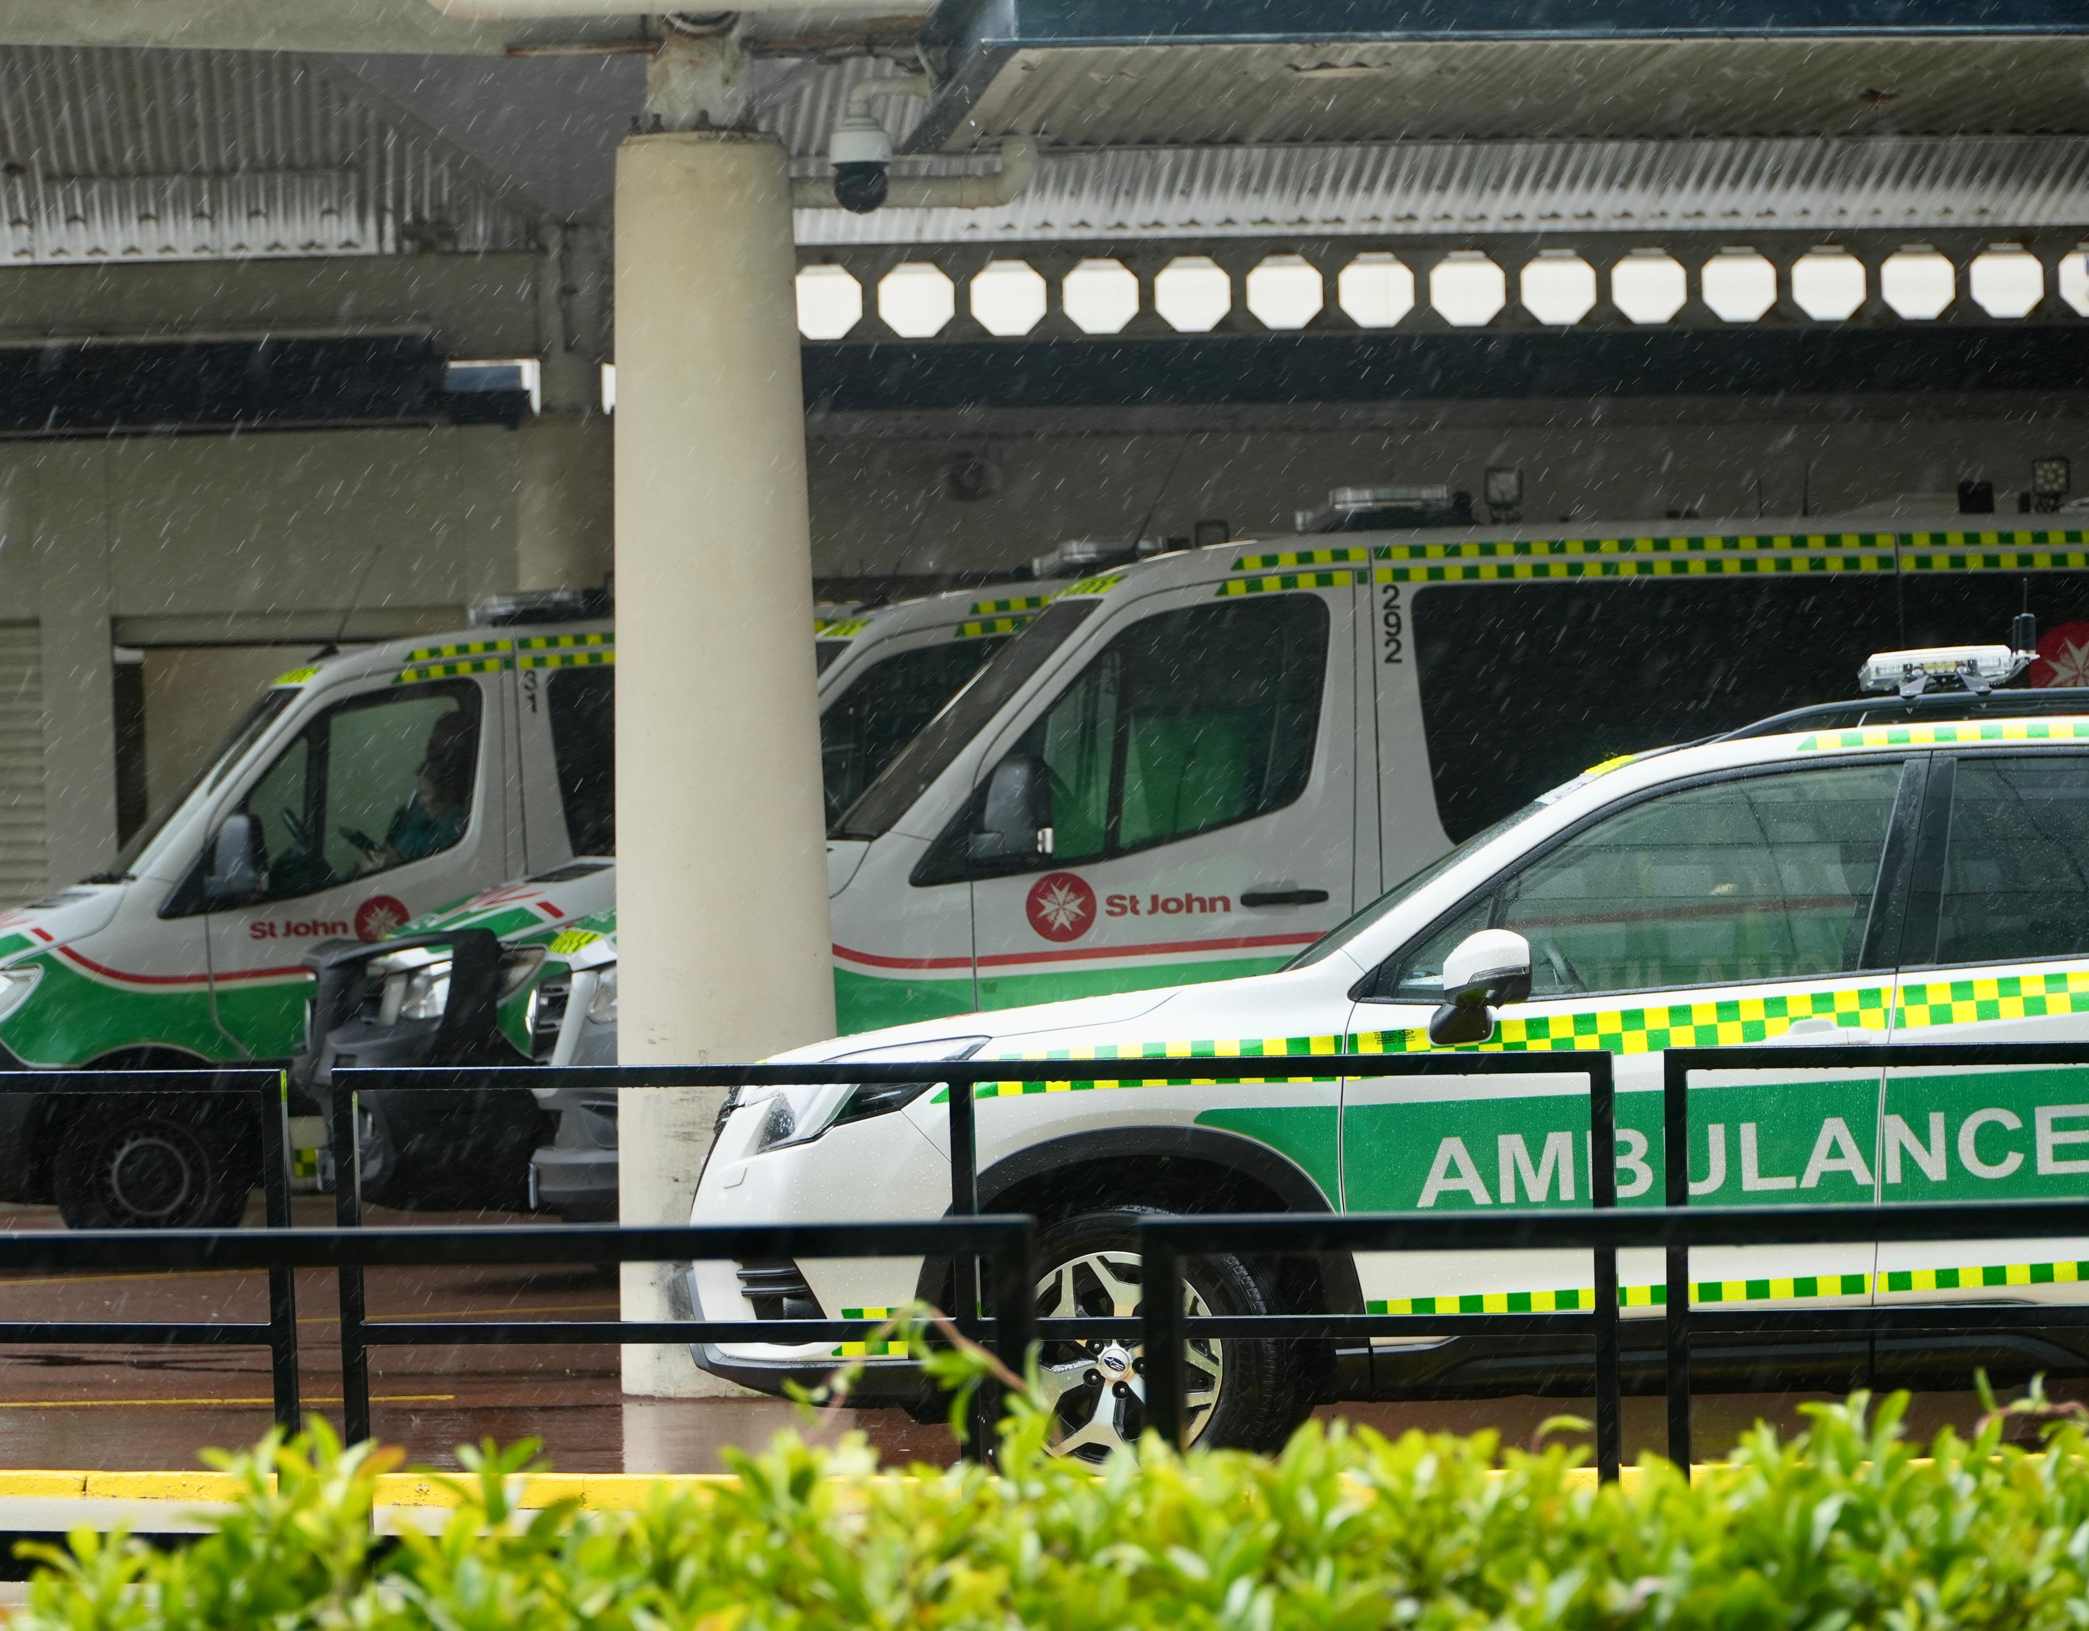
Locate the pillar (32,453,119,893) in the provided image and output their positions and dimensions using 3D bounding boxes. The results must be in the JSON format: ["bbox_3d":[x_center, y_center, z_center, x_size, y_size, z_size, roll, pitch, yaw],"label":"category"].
[{"bbox_3d":[-4.114,0.065,37.481,0.308,3.259,0.330,-1,0,-12],"label":"pillar"}]

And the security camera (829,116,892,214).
[{"bbox_3d":[-0.486,-1.725,23.230,0.165,0.258,0.165,-1,0,0],"label":"security camera"}]

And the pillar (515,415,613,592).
[{"bbox_3d":[-1.899,-0.014,35.950,0.600,3.283,0.600,-1,0,0],"label":"pillar"}]

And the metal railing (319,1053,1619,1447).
[{"bbox_3d":[-0.144,0.975,16.940,2.520,1.000,0.050,-2,0,13],"label":"metal railing"}]

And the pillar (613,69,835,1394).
[{"bbox_3d":[-0.849,-0.159,22.948,0.610,3.358,0.610,-1,0,0],"label":"pillar"}]

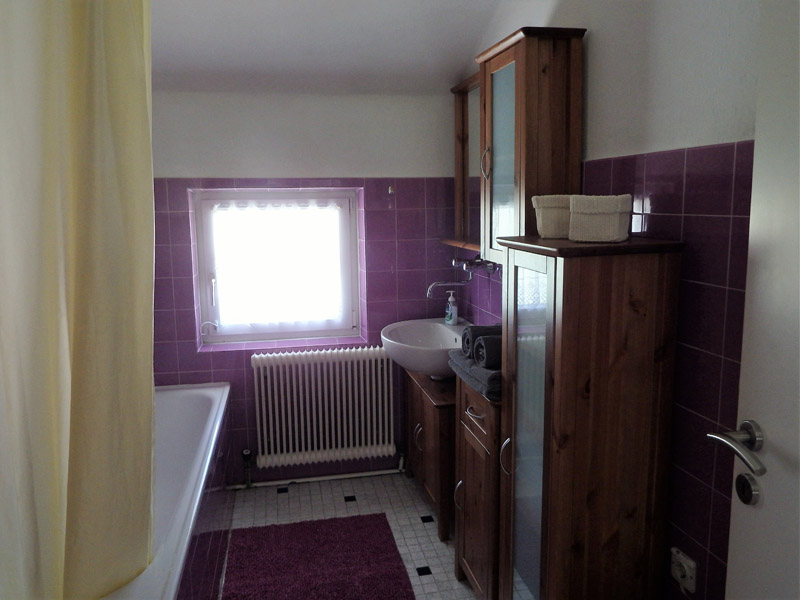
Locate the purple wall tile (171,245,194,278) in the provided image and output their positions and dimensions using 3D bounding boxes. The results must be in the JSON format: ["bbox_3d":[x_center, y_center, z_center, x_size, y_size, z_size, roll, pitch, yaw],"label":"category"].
[{"bbox_3d":[-1.013,-0.176,2.583,0.099,0.151,0.012,-3,10,-13],"label":"purple wall tile"}]

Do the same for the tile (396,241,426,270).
[{"bbox_3d":[0.060,-0.224,2.770,0.150,0.150,0.010,-2,9,-10],"label":"tile"}]

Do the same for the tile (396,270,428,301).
[{"bbox_3d":[0.065,-0.077,2.862,0.152,0.151,0.012,-3,10,-13],"label":"tile"}]

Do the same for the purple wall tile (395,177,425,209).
[{"bbox_3d":[0.061,-0.529,2.784,0.152,0.151,0.012,-3,10,-13],"label":"purple wall tile"}]

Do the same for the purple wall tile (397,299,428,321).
[{"bbox_3d":[0.067,0.078,2.804,0.150,0.150,0.010,-2,9,-10],"label":"purple wall tile"}]

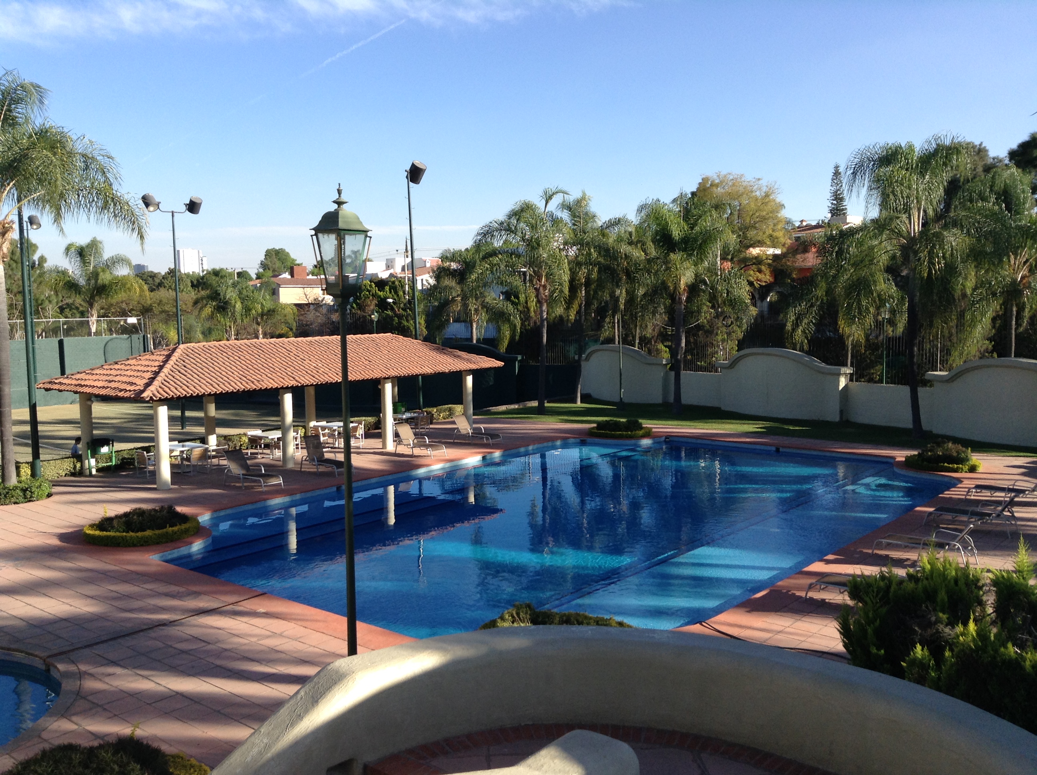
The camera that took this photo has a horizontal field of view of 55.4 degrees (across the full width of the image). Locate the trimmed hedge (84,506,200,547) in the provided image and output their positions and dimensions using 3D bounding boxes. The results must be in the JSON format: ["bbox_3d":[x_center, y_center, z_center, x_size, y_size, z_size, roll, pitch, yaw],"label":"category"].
[{"bbox_3d":[-8.684,3.061,22.736,2.530,0.612,2.530,-1,6,0],"label":"trimmed hedge"}]

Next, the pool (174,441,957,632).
[{"bbox_3d":[2.123,3.548,25.960,13.871,1.300,20.636,4,7,40],"label":"pool"}]

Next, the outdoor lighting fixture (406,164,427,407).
[{"bbox_3d":[-4.367,-4.105,42.058,0.750,10.890,0.750,4,7,40],"label":"outdoor lighting fixture"}]

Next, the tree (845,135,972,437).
[{"bbox_3d":[14.157,-3.589,35.857,4.620,10.800,4.620,2,6,21],"label":"tree"}]

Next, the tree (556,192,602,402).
[{"bbox_3d":[2.925,-4.303,47.825,2.500,10.050,2.700,0,6,4],"label":"tree"}]

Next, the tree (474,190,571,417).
[{"bbox_3d":[0.215,-3.788,43.694,4.120,9.930,4.120,-1,6,0],"label":"tree"}]

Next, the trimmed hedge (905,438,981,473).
[{"bbox_3d":[13.079,2.002,30.407,2.300,0.820,2.200,2,6,23],"label":"trimmed hedge"}]

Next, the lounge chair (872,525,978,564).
[{"bbox_3d":[8.260,3.110,20.125,1.880,0.820,0.680,4,8,39],"label":"lounge chair"}]

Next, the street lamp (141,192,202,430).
[{"bbox_3d":[-13.816,-3.050,39.982,0.800,9.540,2.050,4,8,39],"label":"street lamp"}]

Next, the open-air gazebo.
[{"bbox_3d":[-7.691,0.260,33.886,6.325,3.932,14.245,4,7,40],"label":"open-air gazebo"}]

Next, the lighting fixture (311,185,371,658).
[{"bbox_3d":[-1.528,1.312,9.011,0.390,6.233,0.390,4,7,40],"label":"lighting fixture"}]

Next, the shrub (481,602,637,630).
[{"bbox_3d":[0.585,3.770,15.044,2.450,0.750,2.450,0,6,2],"label":"shrub"}]

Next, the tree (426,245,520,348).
[{"bbox_3d":[-2.447,-3.729,54.411,5.100,8.227,5.100,-1,6,0],"label":"tree"}]

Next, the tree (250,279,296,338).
[{"bbox_3d":[-16.256,-3.948,65.313,3.300,6.271,3.300,4,7,40],"label":"tree"}]

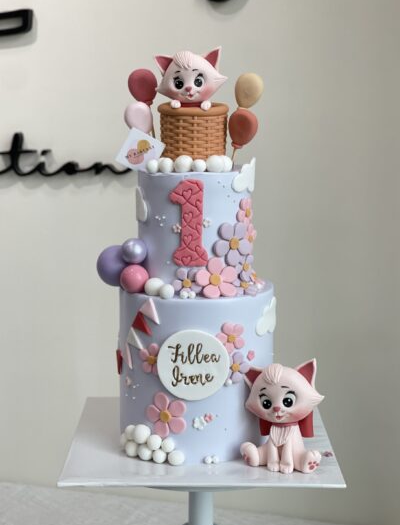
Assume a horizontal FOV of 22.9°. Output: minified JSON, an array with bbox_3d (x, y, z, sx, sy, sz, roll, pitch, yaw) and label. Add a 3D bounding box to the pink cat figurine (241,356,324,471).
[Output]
[{"bbox_3d":[0.094,0.166,1.106,0.092,0.121,0.072,4,10,21],"label":"pink cat figurine"}]

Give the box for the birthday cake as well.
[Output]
[{"bbox_3d":[0.010,-0.014,1.148,0.256,0.462,0.210,1,10,2],"label":"birthday cake"}]

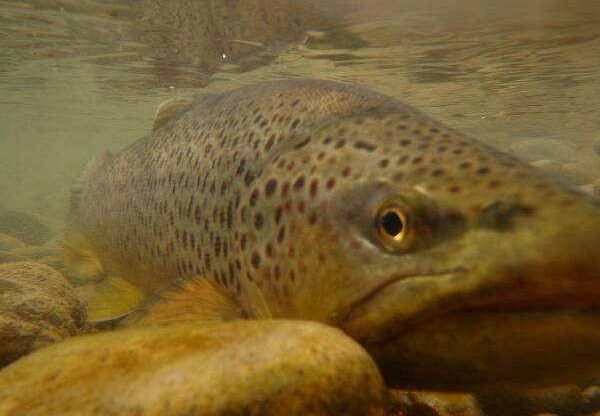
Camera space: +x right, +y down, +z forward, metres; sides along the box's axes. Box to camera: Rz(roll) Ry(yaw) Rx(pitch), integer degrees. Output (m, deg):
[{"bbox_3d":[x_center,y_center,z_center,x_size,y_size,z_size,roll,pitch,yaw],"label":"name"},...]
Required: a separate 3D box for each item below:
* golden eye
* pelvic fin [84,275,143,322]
[{"bbox_3d":[0.035,0.007,0.183,0.015,0.016,0.008,3,5,38],"label":"golden eye"},{"bbox_3d":[-0.140,0.068,0.365,0.044,0.034,0.016,2,5,32],"label":"pelvic fin"}]

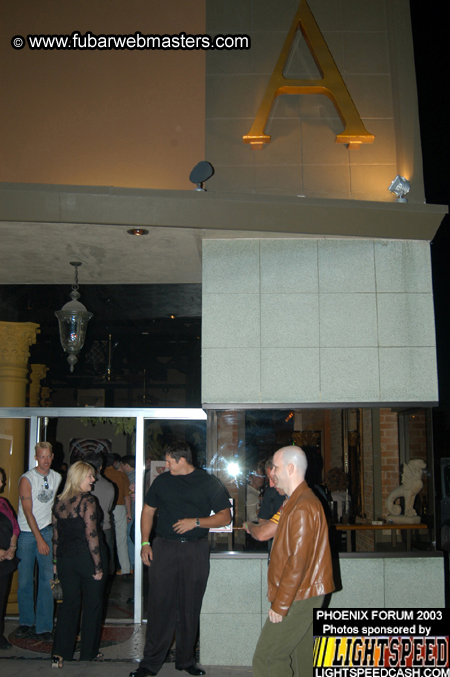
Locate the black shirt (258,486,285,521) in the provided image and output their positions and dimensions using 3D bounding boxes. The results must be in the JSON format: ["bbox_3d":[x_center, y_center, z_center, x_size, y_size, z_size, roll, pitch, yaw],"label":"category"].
[{"bbox_3d":[0.445,1.465,5.323,0.500,0.660,0.300,7,-13,-34],"label":"black shirt"}]

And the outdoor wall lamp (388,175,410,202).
[{"bbox_3d":[1.648,-1.400,6.388,0.200,0.260,0.200,5,-11,-25],"label":"outdoor wall lamp"}]

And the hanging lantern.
[{"bbox_3d":[-1.572,-0.227,7.016,0.380,1.120,0.380,0,-10,0],"label":"hanging lantern"}]

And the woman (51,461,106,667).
[{"bbox_3d":[-1.255,1.894,5.834,0.480,1.670,0.380,-5,-11,25],"label":"woman"}]

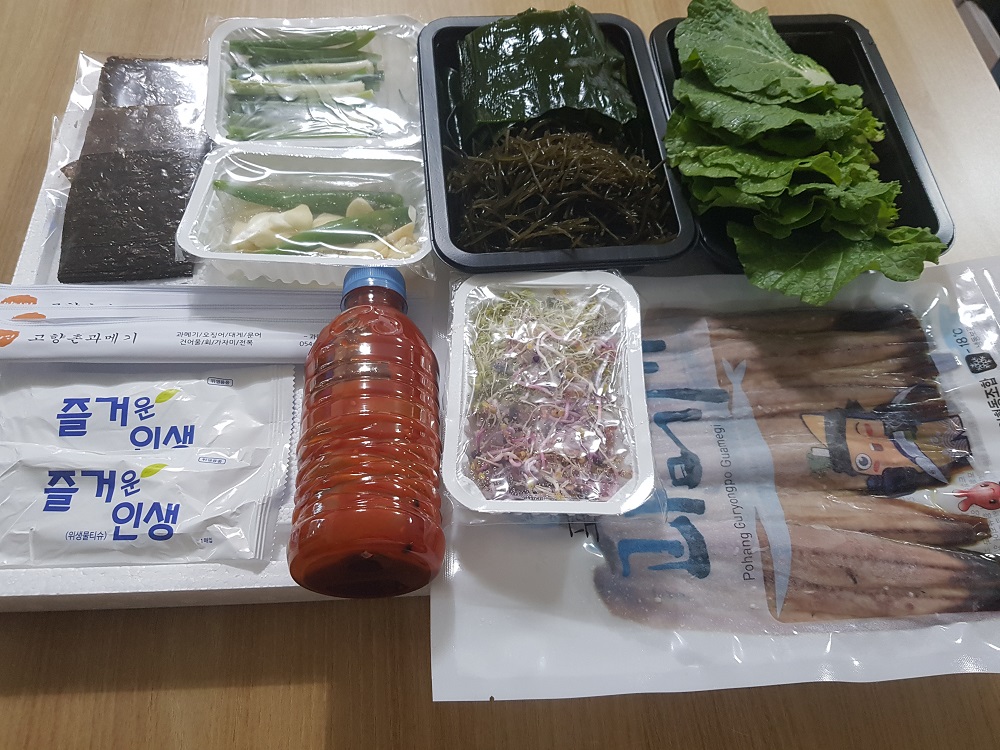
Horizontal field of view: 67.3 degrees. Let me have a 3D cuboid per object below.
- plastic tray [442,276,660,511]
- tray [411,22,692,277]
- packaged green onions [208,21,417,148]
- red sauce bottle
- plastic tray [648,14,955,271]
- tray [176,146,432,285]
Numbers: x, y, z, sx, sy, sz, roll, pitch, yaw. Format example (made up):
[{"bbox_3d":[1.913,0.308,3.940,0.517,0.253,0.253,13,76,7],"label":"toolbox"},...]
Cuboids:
[{"bbox_3d":[0.022,0.012,0.391,0.100,0.033,0.136,-2,61,-1],"label":"plastic tray"},{"bbox_3d":[0.028,-0.142,0.481,0.150,0.045,0.209,-3,62,-4],"label":"tray"},{"bbox_3d":[-0.122,-0.181,0.493,0.135,0.032,0.101,-3,68,-6],"label":"packaged green onions"},{"bbox_3d":[-0.059,0.019,0.343,0.067,0.067,0.149,-2,61,-3],"label":"red sauce bottle"},{"bbox_3d":[0.183,-0.145,0.488,0.150,0.045,0.206,-3,62,-4],"label":"plastic tray"},{"bbox_3d":[-0.111,-0.090,0.445,0.136,0.032,0.101,1,51,-5],"label":"tray"}]

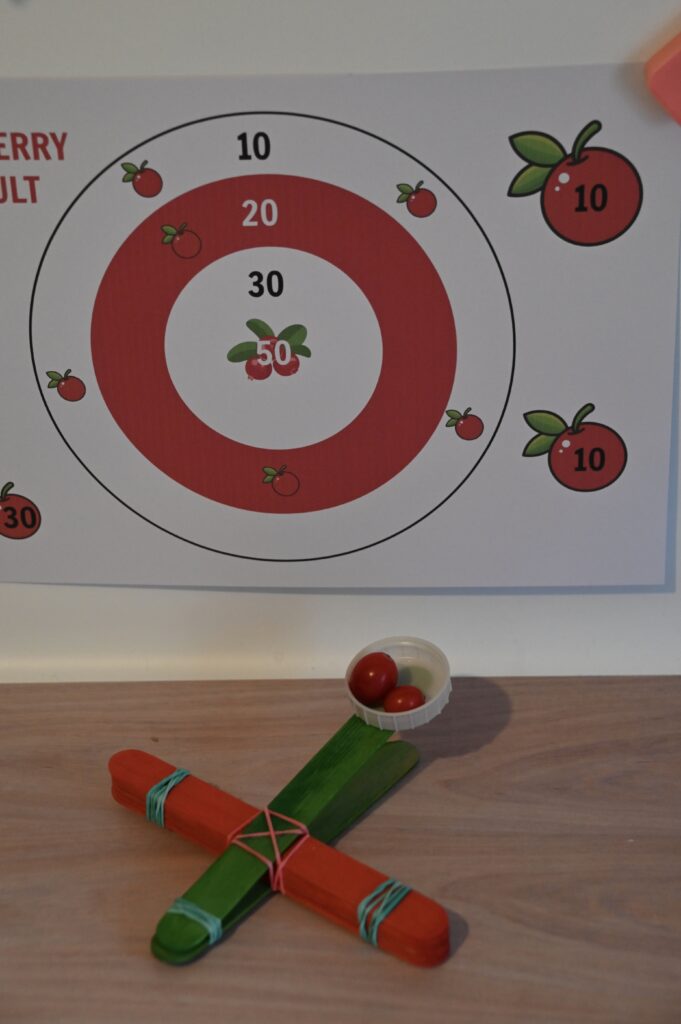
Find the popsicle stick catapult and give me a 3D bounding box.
[{"bbox_3d":[-0.014,0.101,0.724,0.150,0.054,0.154,24,38,29],"label":"popsicle stick catapult"}]

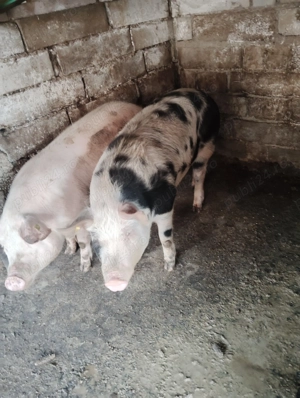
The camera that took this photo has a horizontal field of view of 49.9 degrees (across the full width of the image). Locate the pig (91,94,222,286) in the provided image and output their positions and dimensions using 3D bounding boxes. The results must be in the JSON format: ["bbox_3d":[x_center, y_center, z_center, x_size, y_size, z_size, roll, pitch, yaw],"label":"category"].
[{"bbox_3d":[0.082,-0.096,1.777,0.412,0.756,1.300,7,36,26],"label":"pig"}]

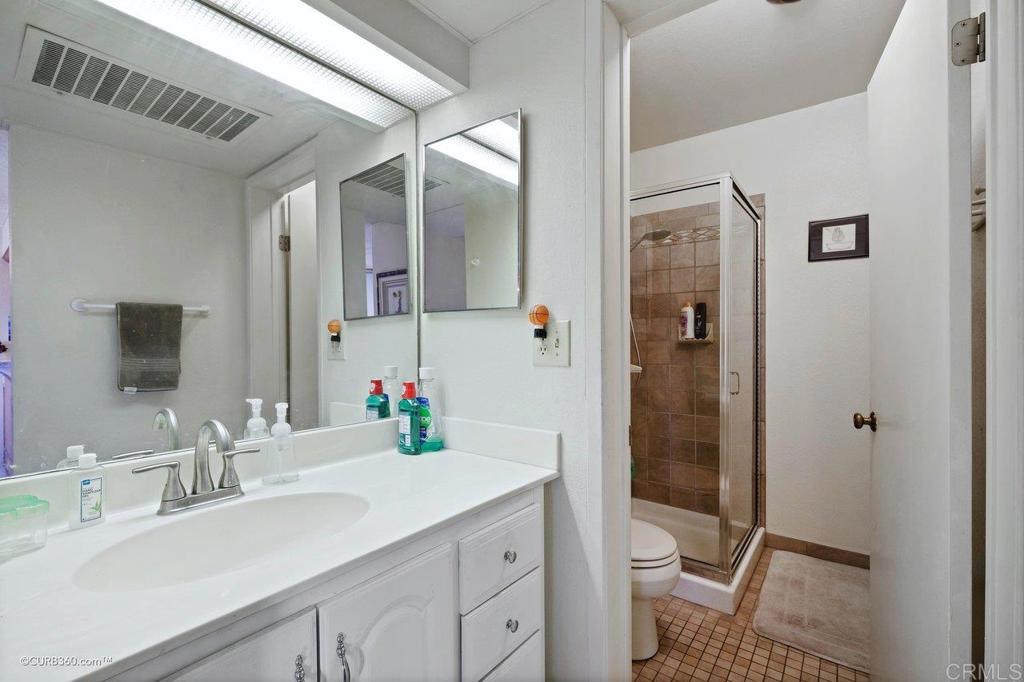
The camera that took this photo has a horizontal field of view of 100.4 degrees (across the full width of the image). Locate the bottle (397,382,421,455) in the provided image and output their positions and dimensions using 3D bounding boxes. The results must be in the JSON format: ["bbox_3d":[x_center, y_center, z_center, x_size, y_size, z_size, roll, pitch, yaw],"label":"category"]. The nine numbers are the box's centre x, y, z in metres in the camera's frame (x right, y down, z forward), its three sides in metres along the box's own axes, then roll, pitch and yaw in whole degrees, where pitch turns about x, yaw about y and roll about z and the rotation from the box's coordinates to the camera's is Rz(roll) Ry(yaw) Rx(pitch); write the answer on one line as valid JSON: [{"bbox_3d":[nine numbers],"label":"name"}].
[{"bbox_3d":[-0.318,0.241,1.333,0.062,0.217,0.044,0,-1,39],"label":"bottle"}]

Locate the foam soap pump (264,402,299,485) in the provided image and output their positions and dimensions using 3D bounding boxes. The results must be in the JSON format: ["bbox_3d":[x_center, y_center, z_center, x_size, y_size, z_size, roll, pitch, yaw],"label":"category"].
[{"bbox_3d":[-0.570,0.249,1.053,0.074,0.192,0.056,1,-1,-31],"label":"foam soap pump"}]

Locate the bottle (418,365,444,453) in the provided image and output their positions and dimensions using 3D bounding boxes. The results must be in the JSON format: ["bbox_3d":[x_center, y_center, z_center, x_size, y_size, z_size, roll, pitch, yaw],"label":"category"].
[{"bbox_3d":[-0.267,0.217,1.379,0.085,0.264,0.062,0,-1,36],"label":"bottle"}]

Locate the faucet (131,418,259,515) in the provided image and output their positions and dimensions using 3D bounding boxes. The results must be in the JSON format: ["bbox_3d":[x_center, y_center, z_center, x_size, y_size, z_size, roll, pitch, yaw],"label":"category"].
[{"bbox_3d":[-0.619,0.252,0.876,0.165,0.182,0.224,0,-1,39],"label":"faucet"}]

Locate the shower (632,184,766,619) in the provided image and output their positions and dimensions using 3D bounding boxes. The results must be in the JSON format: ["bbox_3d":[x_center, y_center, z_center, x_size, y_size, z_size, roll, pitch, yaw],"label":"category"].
[{"bbox_3d":[0.902,0.224,2.416,0.810,1.940,0.800,0,-1,39],"label":"shower"}]

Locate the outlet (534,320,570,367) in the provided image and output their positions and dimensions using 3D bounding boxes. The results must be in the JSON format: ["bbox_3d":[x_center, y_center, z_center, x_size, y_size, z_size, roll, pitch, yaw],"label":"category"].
[{"bbox_3d":[0.111,0.008,1.169,0.121,0.122,0.011,0,-1,39],"label":"outlet"}]

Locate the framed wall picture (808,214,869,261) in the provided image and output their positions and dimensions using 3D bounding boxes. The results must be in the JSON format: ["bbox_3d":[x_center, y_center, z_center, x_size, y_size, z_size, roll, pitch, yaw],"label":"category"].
[{"bbox_3d":[1.728,-0.549,2.258,0.267,0.221,0.020,0,-1,39],"label":"framed wall picture"}]

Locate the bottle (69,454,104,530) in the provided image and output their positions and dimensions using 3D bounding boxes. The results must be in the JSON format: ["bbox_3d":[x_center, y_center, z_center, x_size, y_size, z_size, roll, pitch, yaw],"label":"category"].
[{"bbox_3d":[-0.794,0.276,0.798,0.034,0.131,0.049,0,-1,39],"label":"bottle"}]

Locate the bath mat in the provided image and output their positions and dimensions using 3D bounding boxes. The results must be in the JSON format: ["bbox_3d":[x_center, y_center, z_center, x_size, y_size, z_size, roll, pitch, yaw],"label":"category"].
[{"bbox_3d":[1.443,1.183,1.939,0.530,0.020,0.860,0,-1,35],"label":"bath mat"}]

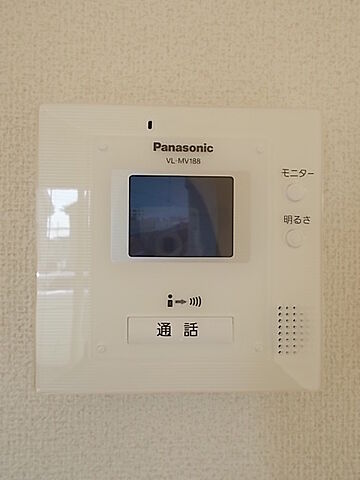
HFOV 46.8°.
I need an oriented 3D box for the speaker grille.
[{"bbox_3d":[0.057,0.045,0.212,0.015,0.025,0.003,0,0,-2],"label":"speaker grille"}]

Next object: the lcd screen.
[{"bbox_3d":[0.001,-0.012,0.211,0.053,0.041,0.004,0,0,-2],"label":"lcd screen"}]

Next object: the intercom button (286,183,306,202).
[{"bbox_3d":[0.059,-0.024,0.212,0.009,0.009,0.004,0,0,-2],"label":"intercom button"}]

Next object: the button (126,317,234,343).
[{"bbox_3d":[0.000,0.046,0.210,0.054,0.014,0.004,0,0,-2],"label":"button"}]

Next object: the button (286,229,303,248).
[{"bbox_3d":[0.058,-0.001,0.212,0.009,0.010,0.004,0,0,-2],"label":"button"}]

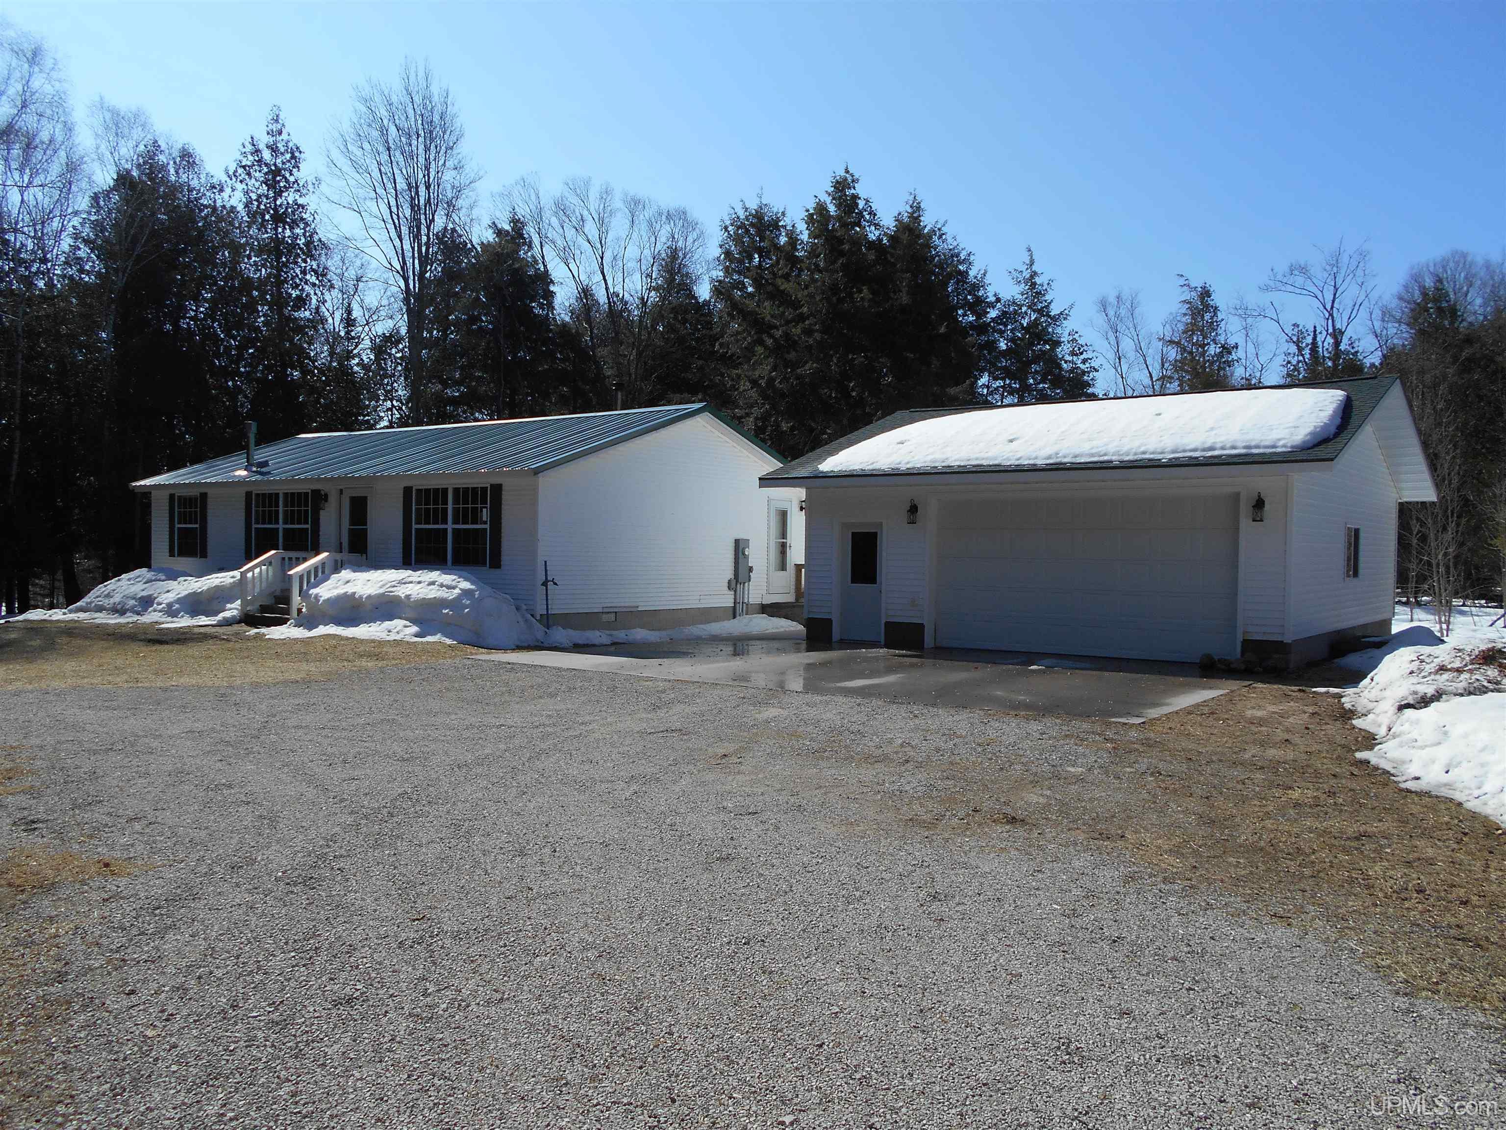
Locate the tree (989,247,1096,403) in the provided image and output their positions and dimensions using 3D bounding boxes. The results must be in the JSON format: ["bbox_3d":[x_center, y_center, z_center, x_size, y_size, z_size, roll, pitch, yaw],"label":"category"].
[{"bbox_3d":[10.406,-5.226,41.110,4.000,12.537,4.000,1,1,0],"label":"tree"}]

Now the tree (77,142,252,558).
[{"bbox_3d":[-17.828,-6.002,34.119,5.000,13.568,5.000,1,1,0],"label":"tree"}]

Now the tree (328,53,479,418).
[{"bbox_3d":[-12.546,-8.562,40.163,5.400,18.619,5.400,1,1,0],"label":"tree"}]

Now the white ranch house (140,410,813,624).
[{"bbox_3d":[-6.759,-1.117,26.797,14.653,4.459,8.837,2,1,37],"label":"white ranch house"}]

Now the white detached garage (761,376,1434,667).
[{"bbox_3d":[6.667,-0.883,20.987,9.230,4.473,9.499,2,1,38],"label":"white detached garage"}]

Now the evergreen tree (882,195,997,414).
[{"bbox_3d":[6.011,-5.526,37.115,4.000,13.158,4.000,1,1,0],"label":"evergreen tree"}]

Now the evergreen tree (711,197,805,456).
[{"bbox_3d":[0.082,-5.375,36.111,3.600,12.731,3.600,1,1,0],"label":"evergreen tree"}]

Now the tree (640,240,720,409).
[{"bbox_3d":[-2.906,-5.901,44.117,3.300,13.420,3.300,1,1,0],"label":"tree"}]

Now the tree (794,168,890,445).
[{"bbox_3d":[2.734,-5.807,36.120,3.700,13.665,3.700,1,1,0],"label":"tree"}]

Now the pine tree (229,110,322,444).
[{"bbox_3d":[-15.693,-7.098,37.138,3.500,15.711,3.500,1,1,0],"label":"pine tree"}]

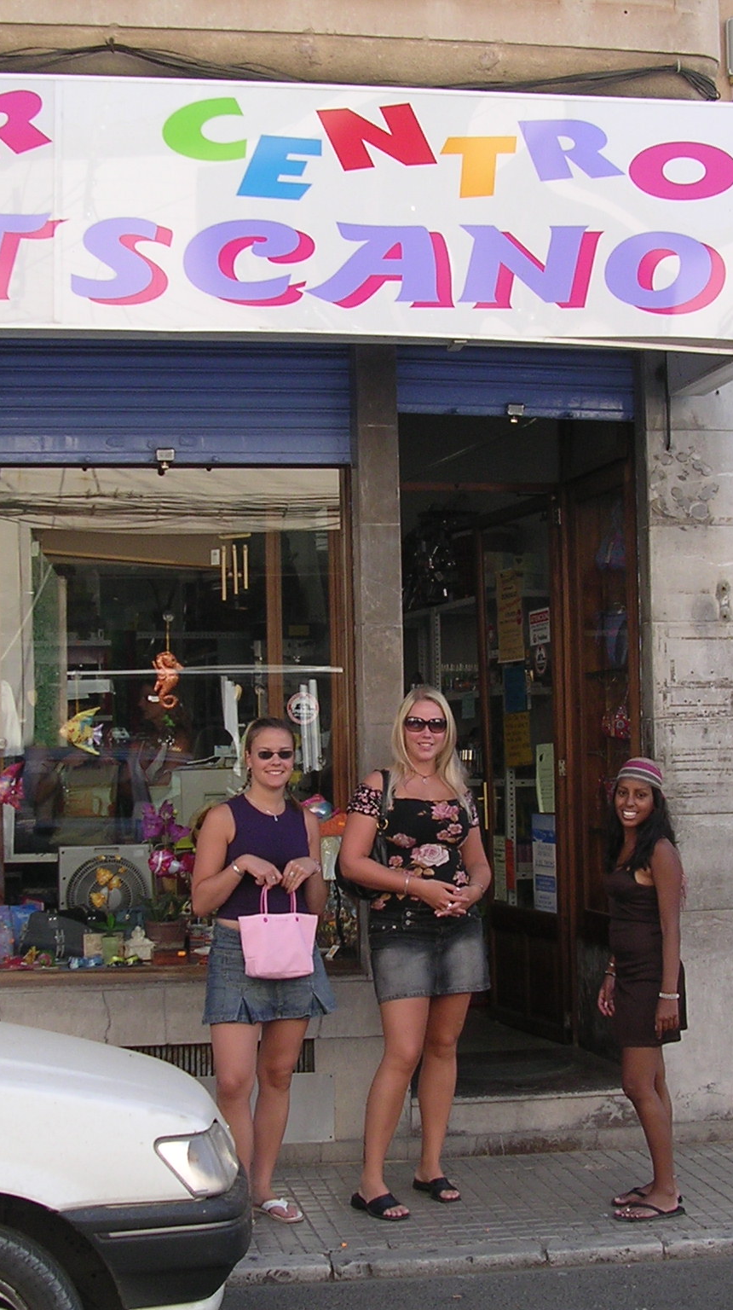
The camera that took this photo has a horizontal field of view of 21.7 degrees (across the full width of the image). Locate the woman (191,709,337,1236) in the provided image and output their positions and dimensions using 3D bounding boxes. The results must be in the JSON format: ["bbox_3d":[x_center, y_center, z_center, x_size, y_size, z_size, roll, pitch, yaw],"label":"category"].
[{"bbox_3d":[-0.349,1.040,6.413,0.450,1.655,0.380,-1,-2,-15],"label":"woman"}]

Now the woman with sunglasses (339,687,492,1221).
[{"bbox_3d":[0.162,0.984,6.372,0.475,1.745,0.420,-1,-2,-10],"label":"woman with sunglasses"}]

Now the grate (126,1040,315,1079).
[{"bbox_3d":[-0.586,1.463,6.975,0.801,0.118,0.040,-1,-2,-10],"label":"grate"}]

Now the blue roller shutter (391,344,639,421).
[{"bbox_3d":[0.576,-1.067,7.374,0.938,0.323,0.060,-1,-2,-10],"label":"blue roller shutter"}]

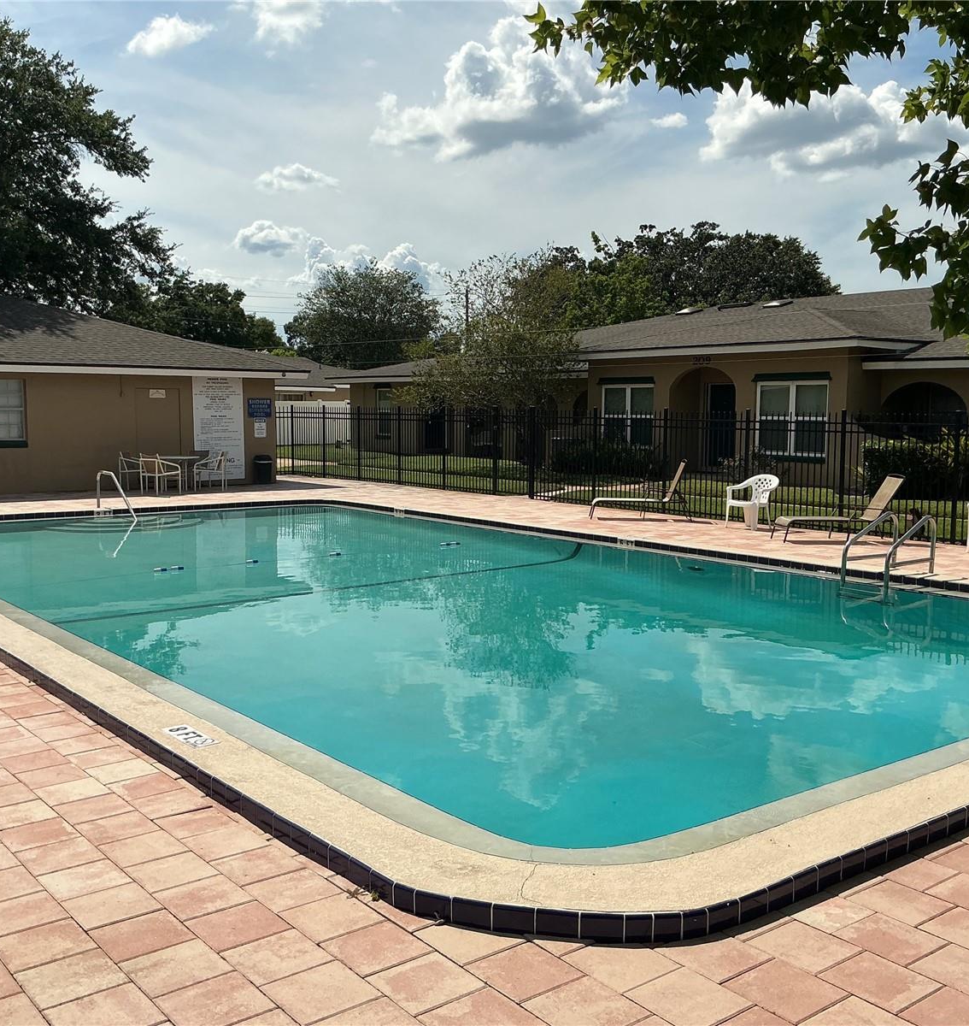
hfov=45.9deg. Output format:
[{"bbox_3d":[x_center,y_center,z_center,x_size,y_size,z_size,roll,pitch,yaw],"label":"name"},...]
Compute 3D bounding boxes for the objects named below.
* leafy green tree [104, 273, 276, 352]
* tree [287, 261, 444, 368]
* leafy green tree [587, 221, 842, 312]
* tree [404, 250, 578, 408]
[{"bbox_3d":[-14.420,-7.666,56.536,8.610,8.320,8.610,0,5,0],"label":"leafy green tree"},{"bbox_3d":[-6.821,-9.095,64.438,8.970,9.720,8.970,0,5,0],"label":"tree"},{"bbox_3d":[10.619,-8.383,53.457,11.730,10.110,10.560,0,5,0],"label":"leafy green tree"},{"bbox_3d":[0.148,-3.794,28.774,4.600,5.390,4.600,0,5,0],"label":"tree"}]

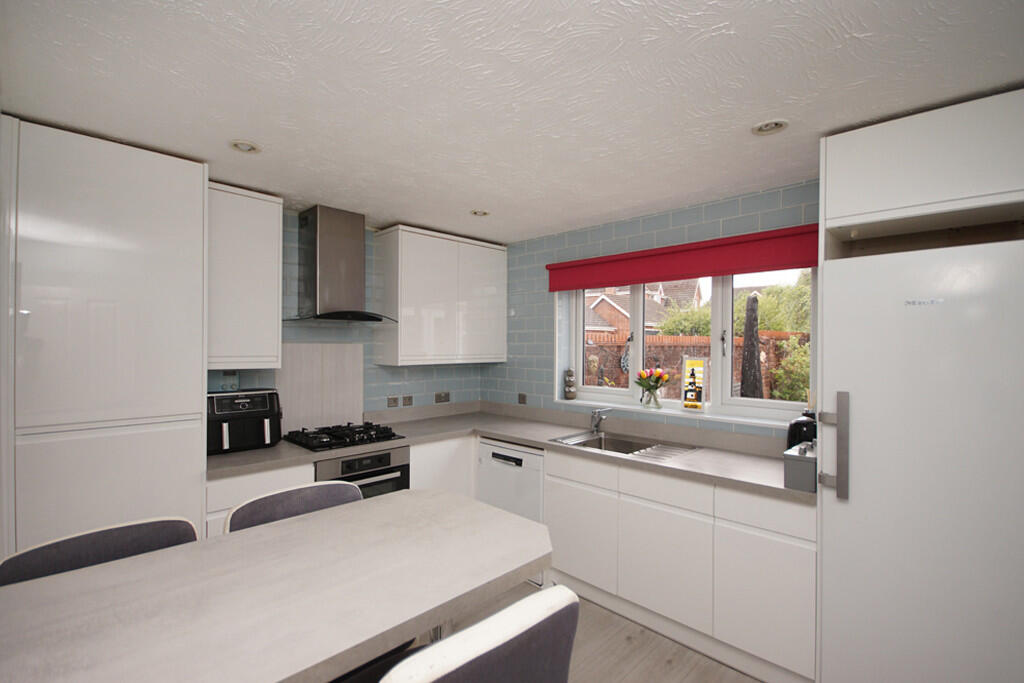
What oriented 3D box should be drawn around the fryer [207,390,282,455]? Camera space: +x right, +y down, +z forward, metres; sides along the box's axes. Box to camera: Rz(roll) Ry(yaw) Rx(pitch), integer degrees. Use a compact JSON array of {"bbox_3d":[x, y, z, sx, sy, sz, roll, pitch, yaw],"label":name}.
[{"bbox_3d":[-1.593,0.460,2.523,0.385,0.325,0.290,1,-1,-42],"label":"fryer"}]

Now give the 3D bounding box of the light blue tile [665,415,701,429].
[{"bbox_3d":[1.066,0.497,2.686,0.197,0.085,0.010,0,0,41],"label":"light blue tile"}]

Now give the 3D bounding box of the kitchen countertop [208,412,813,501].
[{"bbox_3d":[-0.106,0.651,2.316,2.720,0.045,2.315,0,-1,45],"label":"kitchen countertop"}]

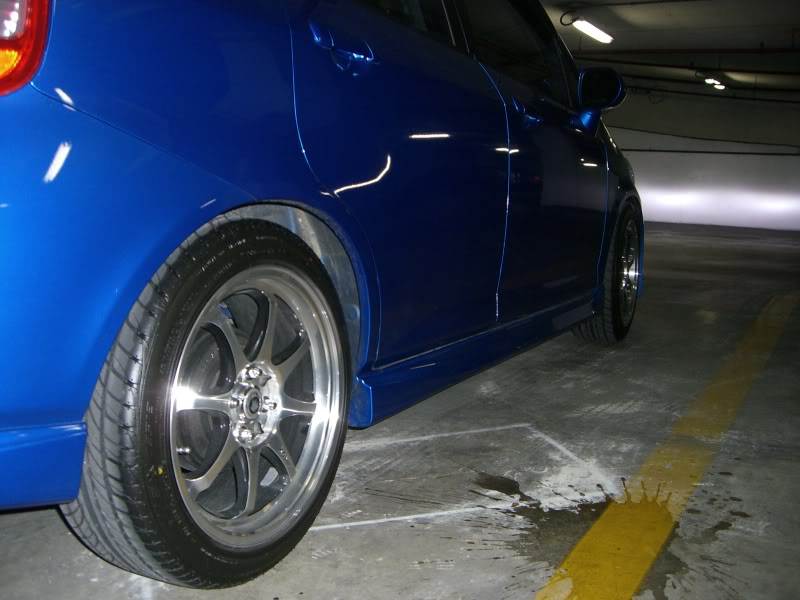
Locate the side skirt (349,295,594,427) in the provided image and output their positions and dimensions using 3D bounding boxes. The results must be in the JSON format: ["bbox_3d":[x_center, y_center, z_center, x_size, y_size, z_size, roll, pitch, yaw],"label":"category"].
[{"bbox_3d":[0.289,0.098,2.452,0.100,0.115,1.670,4,8,27],"label":"side skirt"}]

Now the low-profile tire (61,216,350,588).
[{"bbox_3d":[-0.290,0.159,1.423,0.195,0.580,0.580,4,8,27],"label":"low-profile tire"}]

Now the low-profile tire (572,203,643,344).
[{"bbox_3d":[0.835,-0.119,3.578,0.195,0.580,0.580,3,8,25],"label":"low-profile tire"}]

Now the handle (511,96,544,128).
[{"bbox_3d":[0.352,-0.516,2.415,0.045,0.055,0.205,4,2,27],"label":"handle"}]

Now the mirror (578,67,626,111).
[{"bbox_3d":[0.679,-0.708,2.946,0.160,0.143,0.100,4,8,27],"label":"mirror"}]

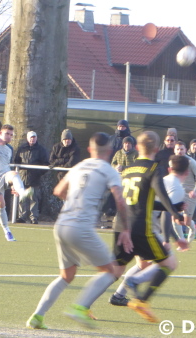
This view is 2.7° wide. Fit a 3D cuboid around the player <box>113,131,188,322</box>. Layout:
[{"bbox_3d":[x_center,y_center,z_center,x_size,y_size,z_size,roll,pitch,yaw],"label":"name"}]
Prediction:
[{"bbox_3d":[0.431,0.528,38.800,0.630,1.780,0.850,3,1,41],"label":"player"}]

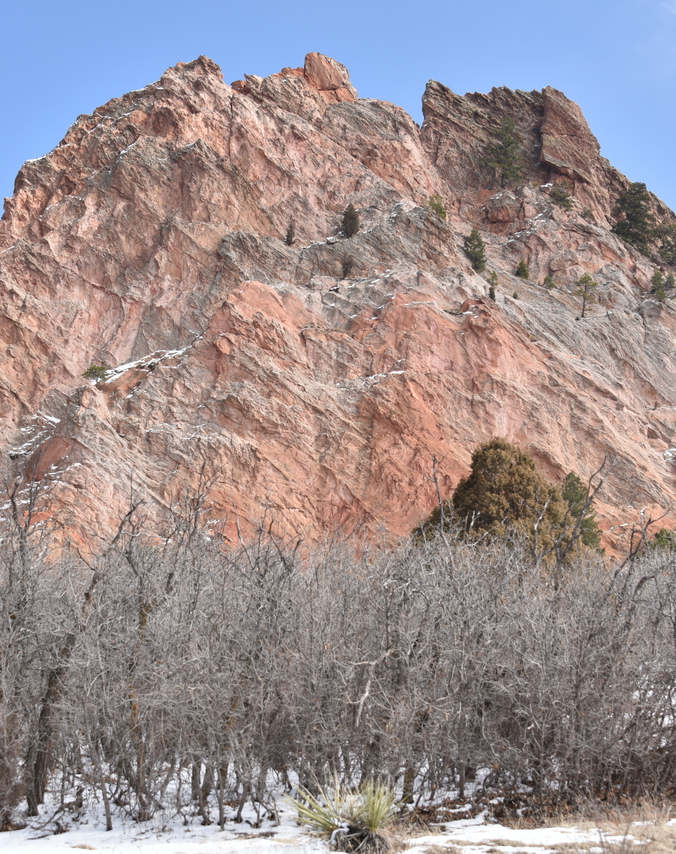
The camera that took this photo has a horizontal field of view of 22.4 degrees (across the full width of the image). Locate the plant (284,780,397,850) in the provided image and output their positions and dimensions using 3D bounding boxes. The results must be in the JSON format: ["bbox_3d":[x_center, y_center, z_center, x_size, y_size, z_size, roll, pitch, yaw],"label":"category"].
[{"bbox_3d":[0.026,2.497,11.000,0.741,0.408,0.704,0,-6,0],"label":"plant"}]

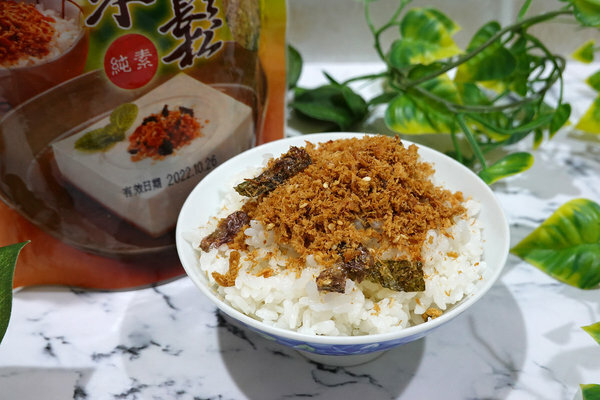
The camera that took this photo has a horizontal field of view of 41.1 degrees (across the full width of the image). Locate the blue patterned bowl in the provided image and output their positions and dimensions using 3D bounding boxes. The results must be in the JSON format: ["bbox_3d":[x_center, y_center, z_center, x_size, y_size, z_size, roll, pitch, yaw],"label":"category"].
[{"bbox_3d":[0.015,0.029,0.299,0.116,0.055,0.116,-2,37,1],"label":"blue patterned bowl"}]

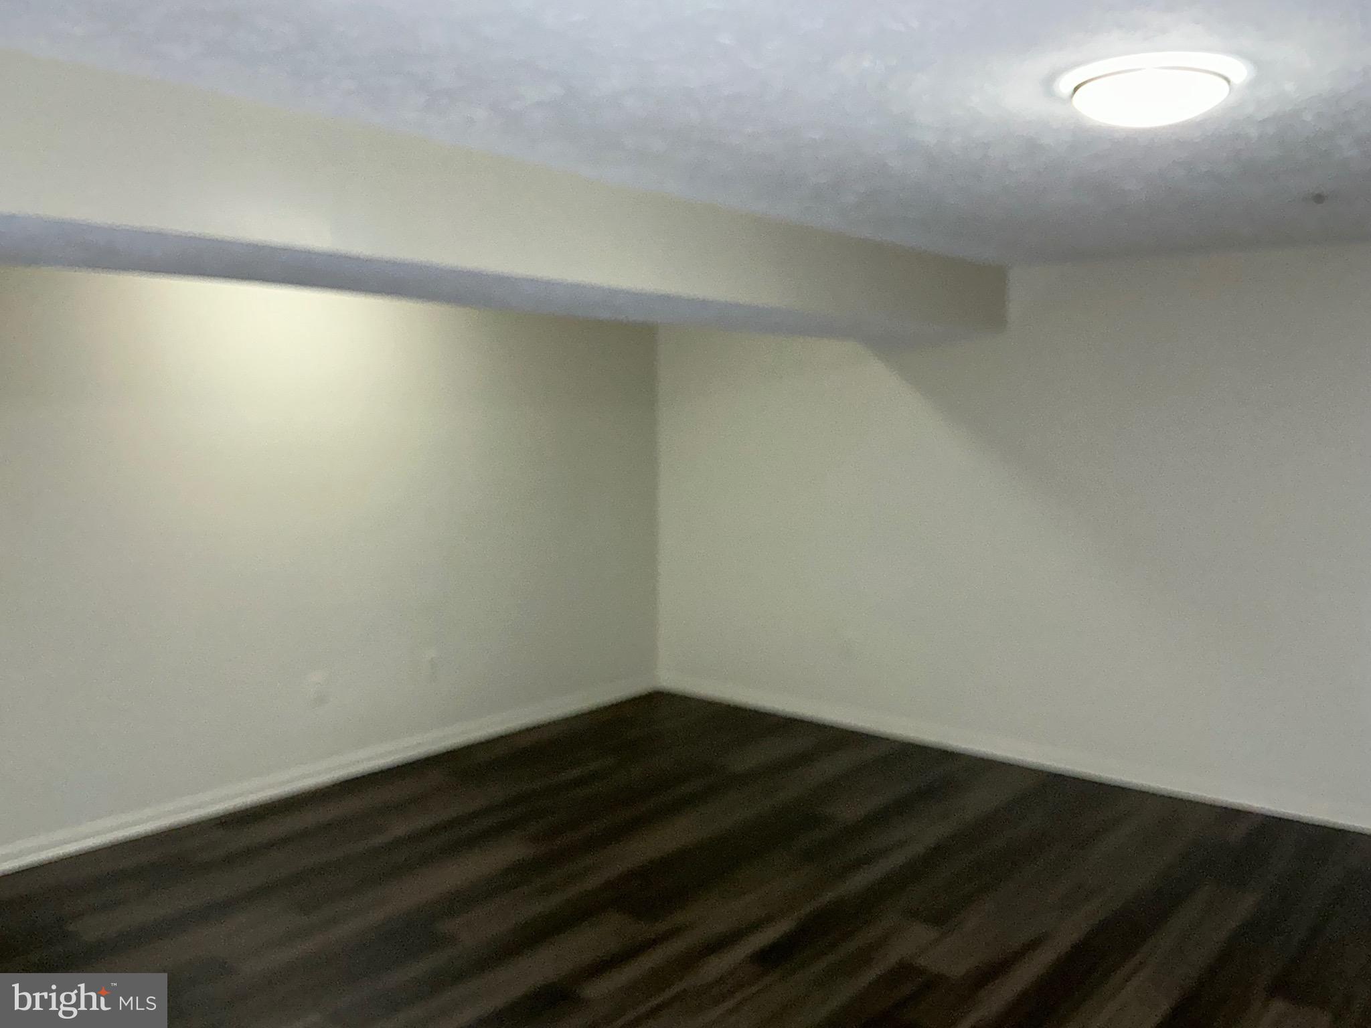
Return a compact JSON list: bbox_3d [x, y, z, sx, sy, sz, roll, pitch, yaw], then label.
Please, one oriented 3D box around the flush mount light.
[{"bbox_3d":[0.930,-0.827,2.228,0.355,0.087,0.355,4,6,41],"label":"flush mount light"}]

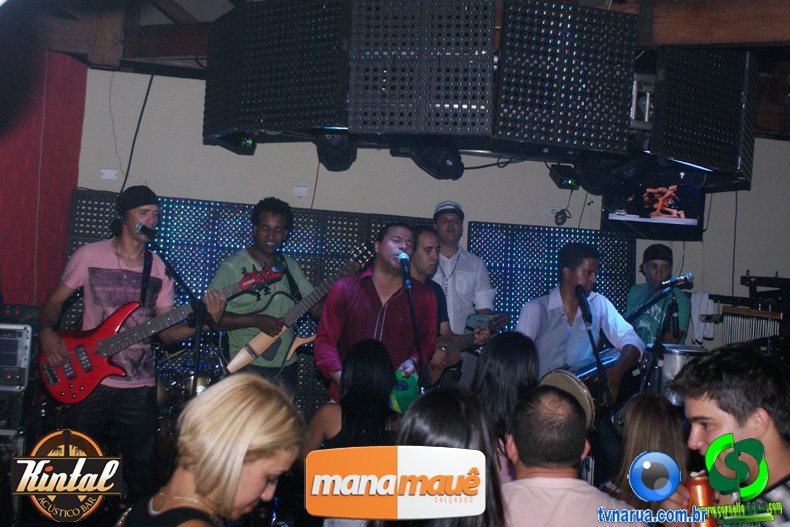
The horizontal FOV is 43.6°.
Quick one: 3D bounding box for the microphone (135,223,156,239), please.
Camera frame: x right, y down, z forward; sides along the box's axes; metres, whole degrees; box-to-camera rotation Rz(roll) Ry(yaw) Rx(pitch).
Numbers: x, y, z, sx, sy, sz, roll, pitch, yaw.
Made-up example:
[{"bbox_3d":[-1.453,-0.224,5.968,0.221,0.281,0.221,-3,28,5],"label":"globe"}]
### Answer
[{"bbox_3d":[-1.001,-0.127,3.975,0.175,0.050,0.050,20,-21,48],"label":"microphone"}]

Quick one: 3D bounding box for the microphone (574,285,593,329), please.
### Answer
[{"bbox_3d":[0.857,0.187,4.485,0.050,0.191,0.050,-15,-15,-6],"label":"microphone"}]

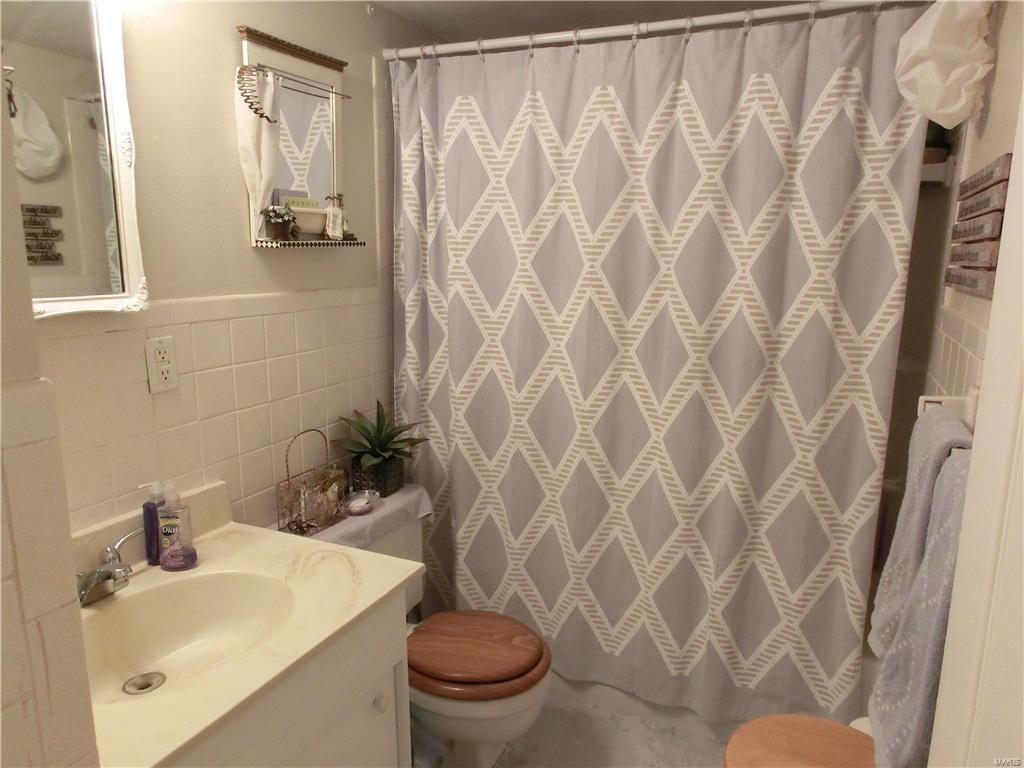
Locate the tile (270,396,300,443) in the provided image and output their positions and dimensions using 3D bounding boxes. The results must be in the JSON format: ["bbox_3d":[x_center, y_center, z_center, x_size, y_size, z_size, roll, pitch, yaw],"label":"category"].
[{"bbox_3d":[-0.592,0.091,1.845,0.010,0.108,0.108,5,12,24],"label":"tile"}]

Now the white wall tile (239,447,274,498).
[{"bbox_3d":[-0.642,0.220,1.784,0.010,0.109,0.109,5,12,24],"label":"white wall tile"}]

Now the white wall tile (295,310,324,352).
[{"bbox_3d":[-0.545,-0.142,1.902,0.010,0.108,0.108,5,12,24],"label":"white wall tile"}]

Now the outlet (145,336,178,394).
[{"bbox_3d":[-0.737,-0.043,1.498,0.010,0.114,0.070,5,12,24],"label":"outlet"}]

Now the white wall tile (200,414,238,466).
[{"bbox_3d":[-0.687,0.130,1.664,0.010,0.109,0.109,5,12,24],"label":"white wall tile"}]

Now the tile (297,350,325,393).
[{"bbox_3d":[-0.540,-0.034,1.913,0.009,0.108,0.108,6,12,24],"label":"tile"}]

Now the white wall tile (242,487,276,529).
[{"bbox_3d":[-0.642,0.329,1.805,0.010,0.109,0.109,5,12,24],"label":"white wall tile"}]

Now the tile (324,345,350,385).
[{"bbox_3d":[-0.500,-0.053,2.020,0.010,0.108,0.108,5,12,24],"label":"tile"}]

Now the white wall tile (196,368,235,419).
[{"bbox_3d":[-0.686,0.021,1.643,0.010,0.109,0.109,5,12,24],"label":"white wall tile"}]

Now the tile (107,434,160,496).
[{"bbox_3d":[-0.770,0.166,1.445,0.009,0.108,0.108,6,12,24],"label":"tile"}]

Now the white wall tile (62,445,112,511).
[{"bbox_3d":[-0.816,0.184,1.347,0.009,0.108,0.108,6,12,24],"label":"white wall tile"}]

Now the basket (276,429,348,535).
[{"bbox_3d":[-0.510,0.239,1.805,0.099,0.249,0.144,5,12,24],"label":"basket"}]

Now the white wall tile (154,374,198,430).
[{"bbox_3d":[-0.732,0.039,1.544,0.010,0.109,0.109,5,12,24],"label":"white wall tile"}]

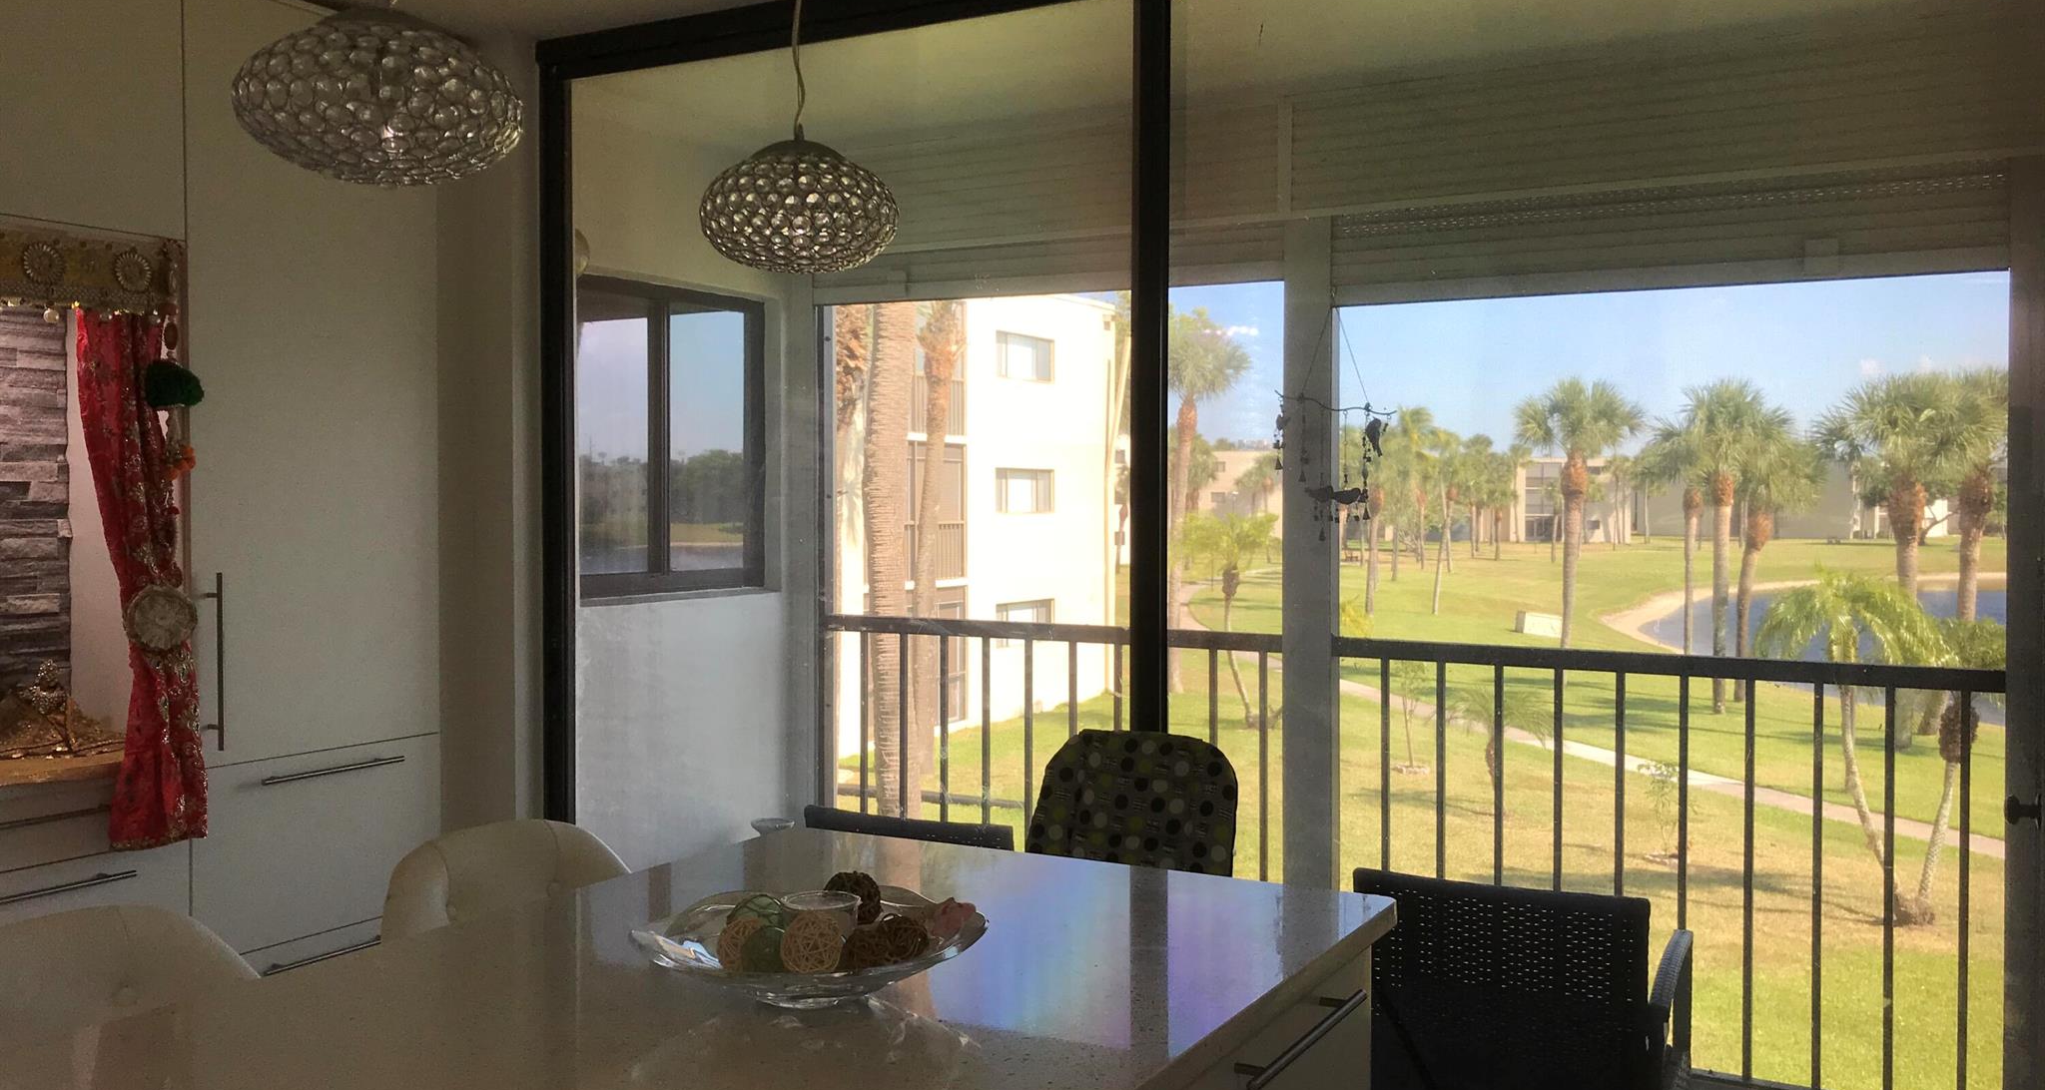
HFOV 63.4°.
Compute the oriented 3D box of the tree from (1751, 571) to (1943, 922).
[{"bbox_3d":[8.697,2.109,17.400,1.950,3.600,1.950,1,2,29],"label":"tree"}]

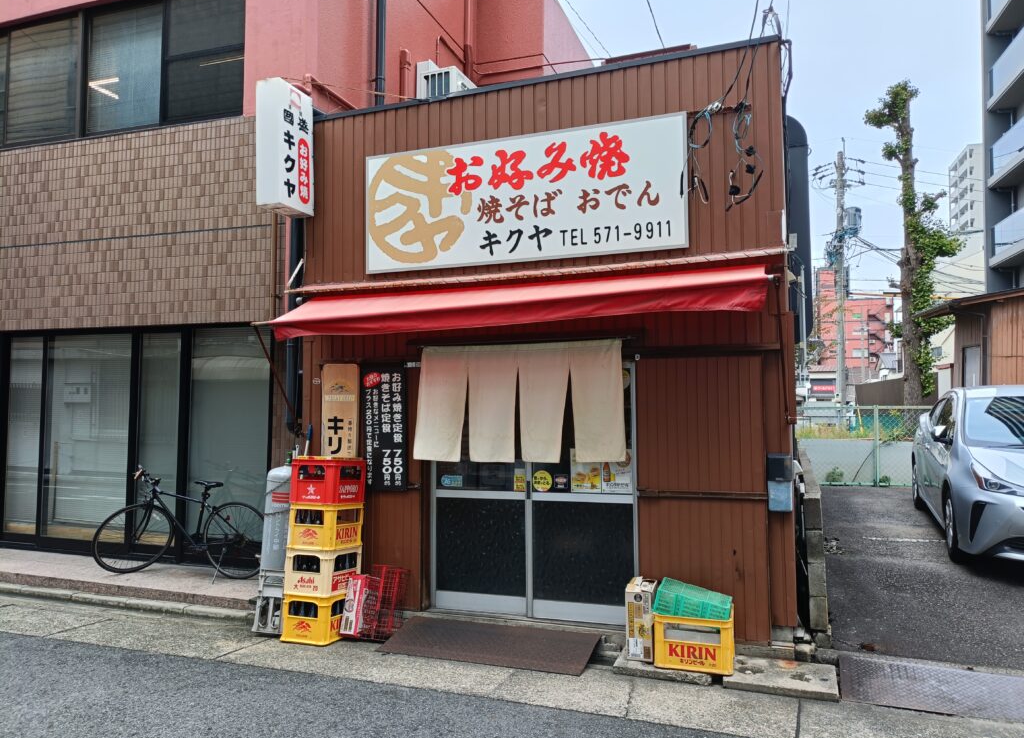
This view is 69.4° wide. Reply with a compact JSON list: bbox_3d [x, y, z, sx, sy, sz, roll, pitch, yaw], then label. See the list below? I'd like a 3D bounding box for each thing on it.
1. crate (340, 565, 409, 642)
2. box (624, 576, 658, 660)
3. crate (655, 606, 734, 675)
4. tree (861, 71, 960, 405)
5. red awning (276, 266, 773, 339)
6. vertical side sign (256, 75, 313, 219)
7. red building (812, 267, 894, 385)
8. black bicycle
[{"bbox_3d":[-0.992,1.684,5.326,0.380,0.450,0.330,-1,-4,20],"label":"crate"},{"bbox_3d":[0.821,1.580,4.646,0.155,0.412,0.290,-1,-4,18],"label":"box"},{"bbox_3d":[1.127,1.625,4.513,0.455,0.310,0.370,-1,-4,20],"label":"crate"},{"bbox_3d":[8.371,-2.239,15.637,1.950,7.200,1.800,-2,-4,28],"label":"tree"},{"bbox_3d":[-0.071,-0.432,4.979,3.420,0.410,0.520,-1,-4,20],"label":"red awning"},{"bbox_3d":[-1.719,-1.658,5.634,0.210,0.945,0.410,-1,-4,20],"label":"vertical side sign"},{"bbox_3d":[49.626,-2.892,109.218,11.500,22.000,10.000,-1,-4,12],"label":"red building"},{"bbox_3d":[-2.908,1.355,6.565,1.690,0.980,0.500,-1,-4,13],"label":"black bicycle"}]

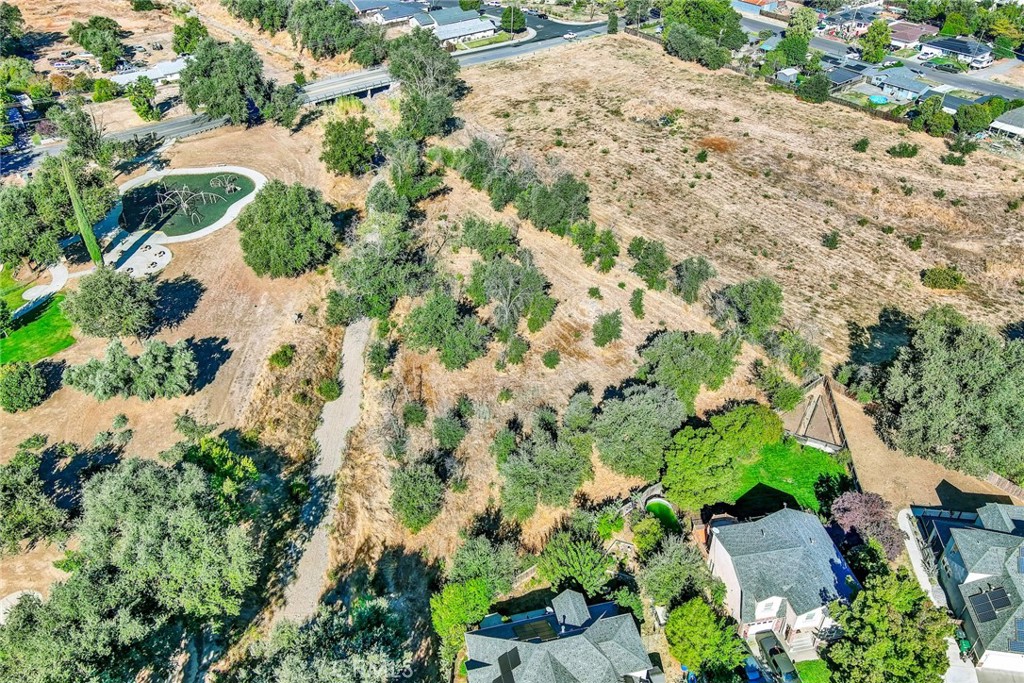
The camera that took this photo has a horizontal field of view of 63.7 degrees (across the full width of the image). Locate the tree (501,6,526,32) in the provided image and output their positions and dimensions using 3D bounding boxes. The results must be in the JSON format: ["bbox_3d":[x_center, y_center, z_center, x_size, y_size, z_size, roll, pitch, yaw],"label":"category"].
[{"bbox_3d":[0.490,-105.970,272.390,8.400,8.300,8.400,0,36,0],"label":"tree"}]

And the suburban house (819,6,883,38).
[{"bbox_3d":[110.800,-102.973,264.831,15.500,4.900,15.500,-20,40,-26],"label":"suburban house"}]

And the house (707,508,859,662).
[{"bbox_3d":[31.180,26.440,93.920,13.200,7.700,13.200,-7,38,-9],"label":"house"}]

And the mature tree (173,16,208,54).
[{"bbox_3d":[-92.300,-87.461,237.360,9.600,11.000,9.600,0,35,0],"label":"mature tree"}]

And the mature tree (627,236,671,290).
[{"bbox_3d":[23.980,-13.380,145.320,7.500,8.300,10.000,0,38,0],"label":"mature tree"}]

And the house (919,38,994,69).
[{"bbox_3d":[136.700,-90.180,254.010,11.900,4.600,17.400,-27,44,-32],"label":"house"}]

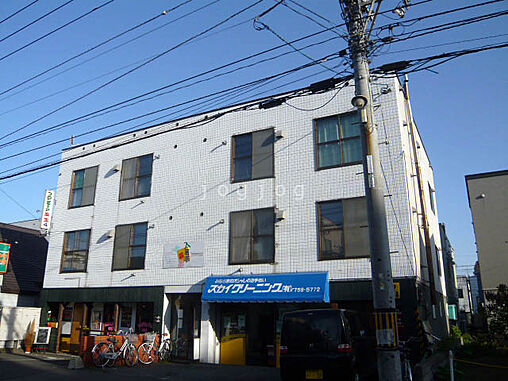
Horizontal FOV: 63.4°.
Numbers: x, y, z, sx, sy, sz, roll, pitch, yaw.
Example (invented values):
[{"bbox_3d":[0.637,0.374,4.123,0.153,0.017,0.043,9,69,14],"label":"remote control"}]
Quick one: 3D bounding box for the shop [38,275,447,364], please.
[{"bbox_3d":[-0.075,5.765,18.246,15.262,2.559,10.532,-8,-19,27],"label":"shop"}]

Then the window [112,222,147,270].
[{"bbox_3d":[-4.822,2.212,16.068,1.711,1.805,0.120,-8,-18,27],"label":"window"}]

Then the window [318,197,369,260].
[{"bbox_3d":[2.700,1.130,12.152,1.676,1.794,0.120,-8,-18,27],"label":"window"}]

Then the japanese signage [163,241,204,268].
[{"bbox_3d":[-2.534,2.300,14.685,1.817,0.956,0.050,-8,-18,27],"label":"japanese signage"}]

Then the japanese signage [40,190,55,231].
[{"bbox_3d":[-9.337,0.870,18.561,0.130,1.800,0.480,-8,-18,27],"label":"japanese signage"}]

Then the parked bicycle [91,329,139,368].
[{"bbox_3d":[-4.233,4.893,12.692,1.680,1.040,0.560,-5,-17,17],"label":"parked bicycle"}]

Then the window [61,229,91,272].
[{"bbox_3d":[-7.614,2.633,17.613,1.670,1.810,0.130,-8,-18,27],"label":"window"}]

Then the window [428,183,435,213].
[{"bbox_3d":[7.909,0.360,18.343,0.120,1.220,1.400,-8,-18,27],"label":"window"}]

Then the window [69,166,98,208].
[{"bbox_3d":[-7.539,-0.124,18.271,1.676,1.782,0.120,-8,-18,27],"label":"window"}]

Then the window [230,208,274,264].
[{"bbox_3d":[-0.051,1.554,13.736,1.700,1.830,0.130,-8,-18,27],"label":"window"}]

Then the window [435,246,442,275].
[{"bbox_3d":[7.866,3.050,17.530,0.120,1.220,1.400,-8,-18,27],"label":"window"}]

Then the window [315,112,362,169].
[{"bbox_3d":[2.756,-1.591,13.096,1.720,1.780,0.130,-8,-18,27],"label":"window"}]

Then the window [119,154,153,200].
[{"bbox_3d":[-4.849,-0.506,16.994,1.720,1.820,0.130,-8,-18,27],"label":"window"}]

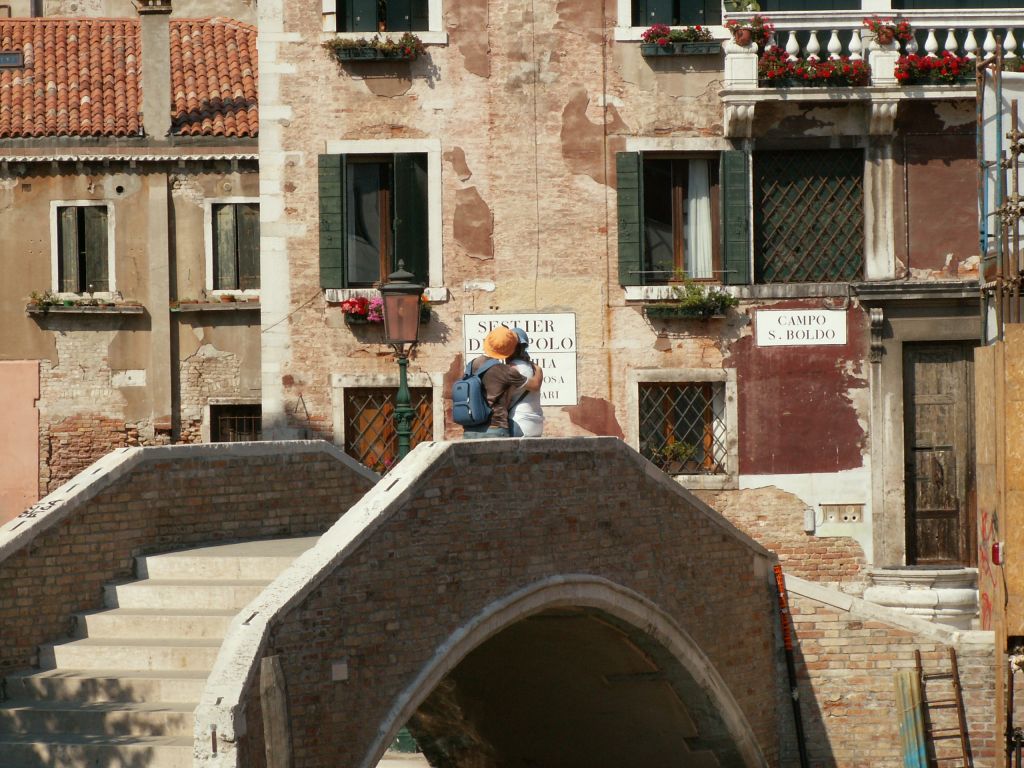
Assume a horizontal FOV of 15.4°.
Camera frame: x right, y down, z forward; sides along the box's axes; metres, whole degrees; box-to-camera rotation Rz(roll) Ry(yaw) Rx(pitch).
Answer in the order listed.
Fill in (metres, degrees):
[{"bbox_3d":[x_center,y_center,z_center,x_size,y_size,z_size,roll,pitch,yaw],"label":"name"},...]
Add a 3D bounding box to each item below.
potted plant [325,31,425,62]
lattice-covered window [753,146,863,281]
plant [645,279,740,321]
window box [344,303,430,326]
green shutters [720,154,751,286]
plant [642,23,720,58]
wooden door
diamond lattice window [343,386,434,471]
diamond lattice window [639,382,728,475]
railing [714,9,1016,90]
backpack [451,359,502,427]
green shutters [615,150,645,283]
[{"bbox_3d":[-1.706,-4.145,46.640,1.256,0.370,0.280,-1,2,-3],"label":"potted plant"},{"bbox_3d":[3.707,-2.087,47.186,1.371,1.695,0.100,-1,2,-3],"label":"lattice-covered window"},{"bbox_3d":[2.213,-1.047,46.937,1.190,0.521,0.320,-1,2,-3],"label":"plant"},{"bbox_3d":[-1.549,-0.870,46.743,1.086,0.321,0.260,-1,2,-3],"label":"window box"},{"bbox_3d":[2.775,-2.055,47.008,0.372,1.688,0.090,-1,2,-3],"label":"green shutters"},{"bbox_3d":[2.072,-4.261,46.837,0.965,0.421,0.280,-1,2,-3],"label":"plant"},{"bbox_3d":[5.370,0.878,47.510,0.941,2.823,0.100,-1,2,-3],"label":"wooden door"},{"bbox_3d":[-1.532,0.589,46.986,1.092,1.117,0.100,-1,2,-3],"label":"diamond lattice window"},{"bbox_3d":[2.124,0.554,47.179,1.096,1.146,0.100,-1,2,-3],"label":"diamond lattice window"},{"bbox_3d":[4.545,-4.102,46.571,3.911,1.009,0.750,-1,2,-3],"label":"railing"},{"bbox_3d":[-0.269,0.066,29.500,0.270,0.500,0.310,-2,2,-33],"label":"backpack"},{"bbox_3d":[1.469,-2.052,46.939,0.347,1.686,0.090,-1,2,-3],"label":"green shutters"}]

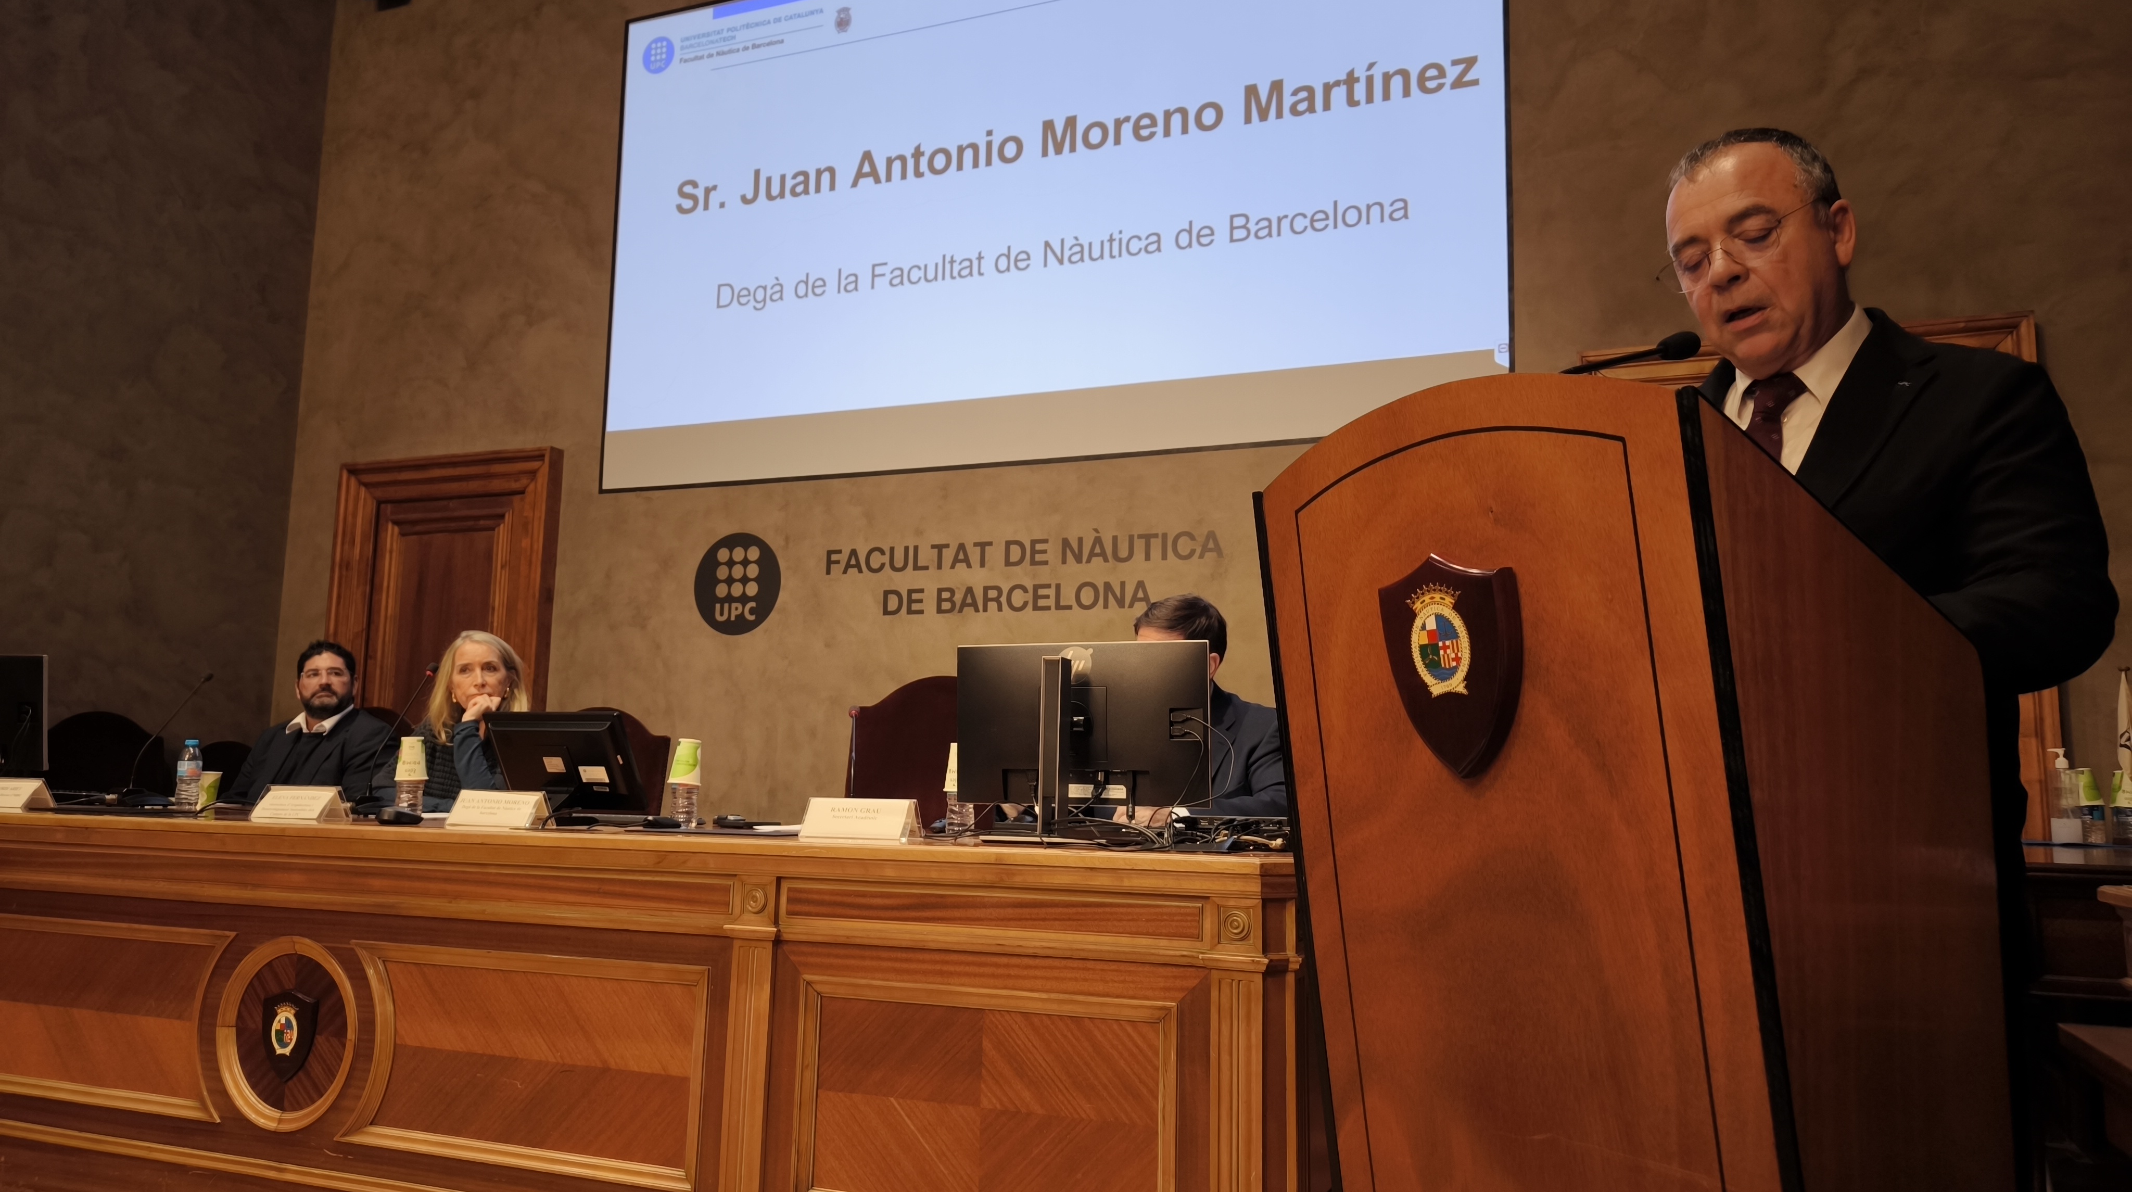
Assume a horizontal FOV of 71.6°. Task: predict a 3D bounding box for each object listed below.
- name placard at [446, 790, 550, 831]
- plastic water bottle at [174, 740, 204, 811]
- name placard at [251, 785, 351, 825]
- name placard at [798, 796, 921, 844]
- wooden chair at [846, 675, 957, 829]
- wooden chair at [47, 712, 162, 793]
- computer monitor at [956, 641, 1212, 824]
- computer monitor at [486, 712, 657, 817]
[{"bbox_3d":[-1.106,0.420,2.895,0.200,0.076,0.086,-2,-8,22],"label":"name placard"},{"bbox_3d":[-2.342,0.479,3.950,0.060,0.188,0.060,-2,-8,22],"label":"plastic water bottle"},{"bbox_3d":[-1.606,0.438,3.091,0.200,0.076,0.086,-2,-8,22],"label":"name placard"},{"bbox_3d":[-0.360,0.393,2.587,0.200,0.076,0.086,-2,-8,22],"label":"name placard"},{"bbox_3d":[-0.386,0.720,3.163,0.580,1.140,0.620,-2,-8,22],"label":"wooden chair"},{"bbox_3d":[-3.555,0.922,4.941,0.580,1.100,0.620,-1,-8,13],"label":"wooden chair"},{"bbox_3d":[0.015,0.279,2.895,0.540,0.375,0.190,-2,-8,22],"label":"computer monitor"},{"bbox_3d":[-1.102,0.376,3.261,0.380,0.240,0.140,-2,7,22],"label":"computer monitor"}]

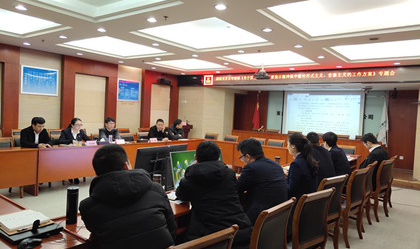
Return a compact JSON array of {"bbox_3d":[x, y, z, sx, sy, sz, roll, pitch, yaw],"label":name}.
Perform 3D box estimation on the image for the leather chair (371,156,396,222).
[{"bbox_3d":[2.428,0.953,5.406,0.560,0.900,0.480,3,2,42],"label":"leather chair"}]

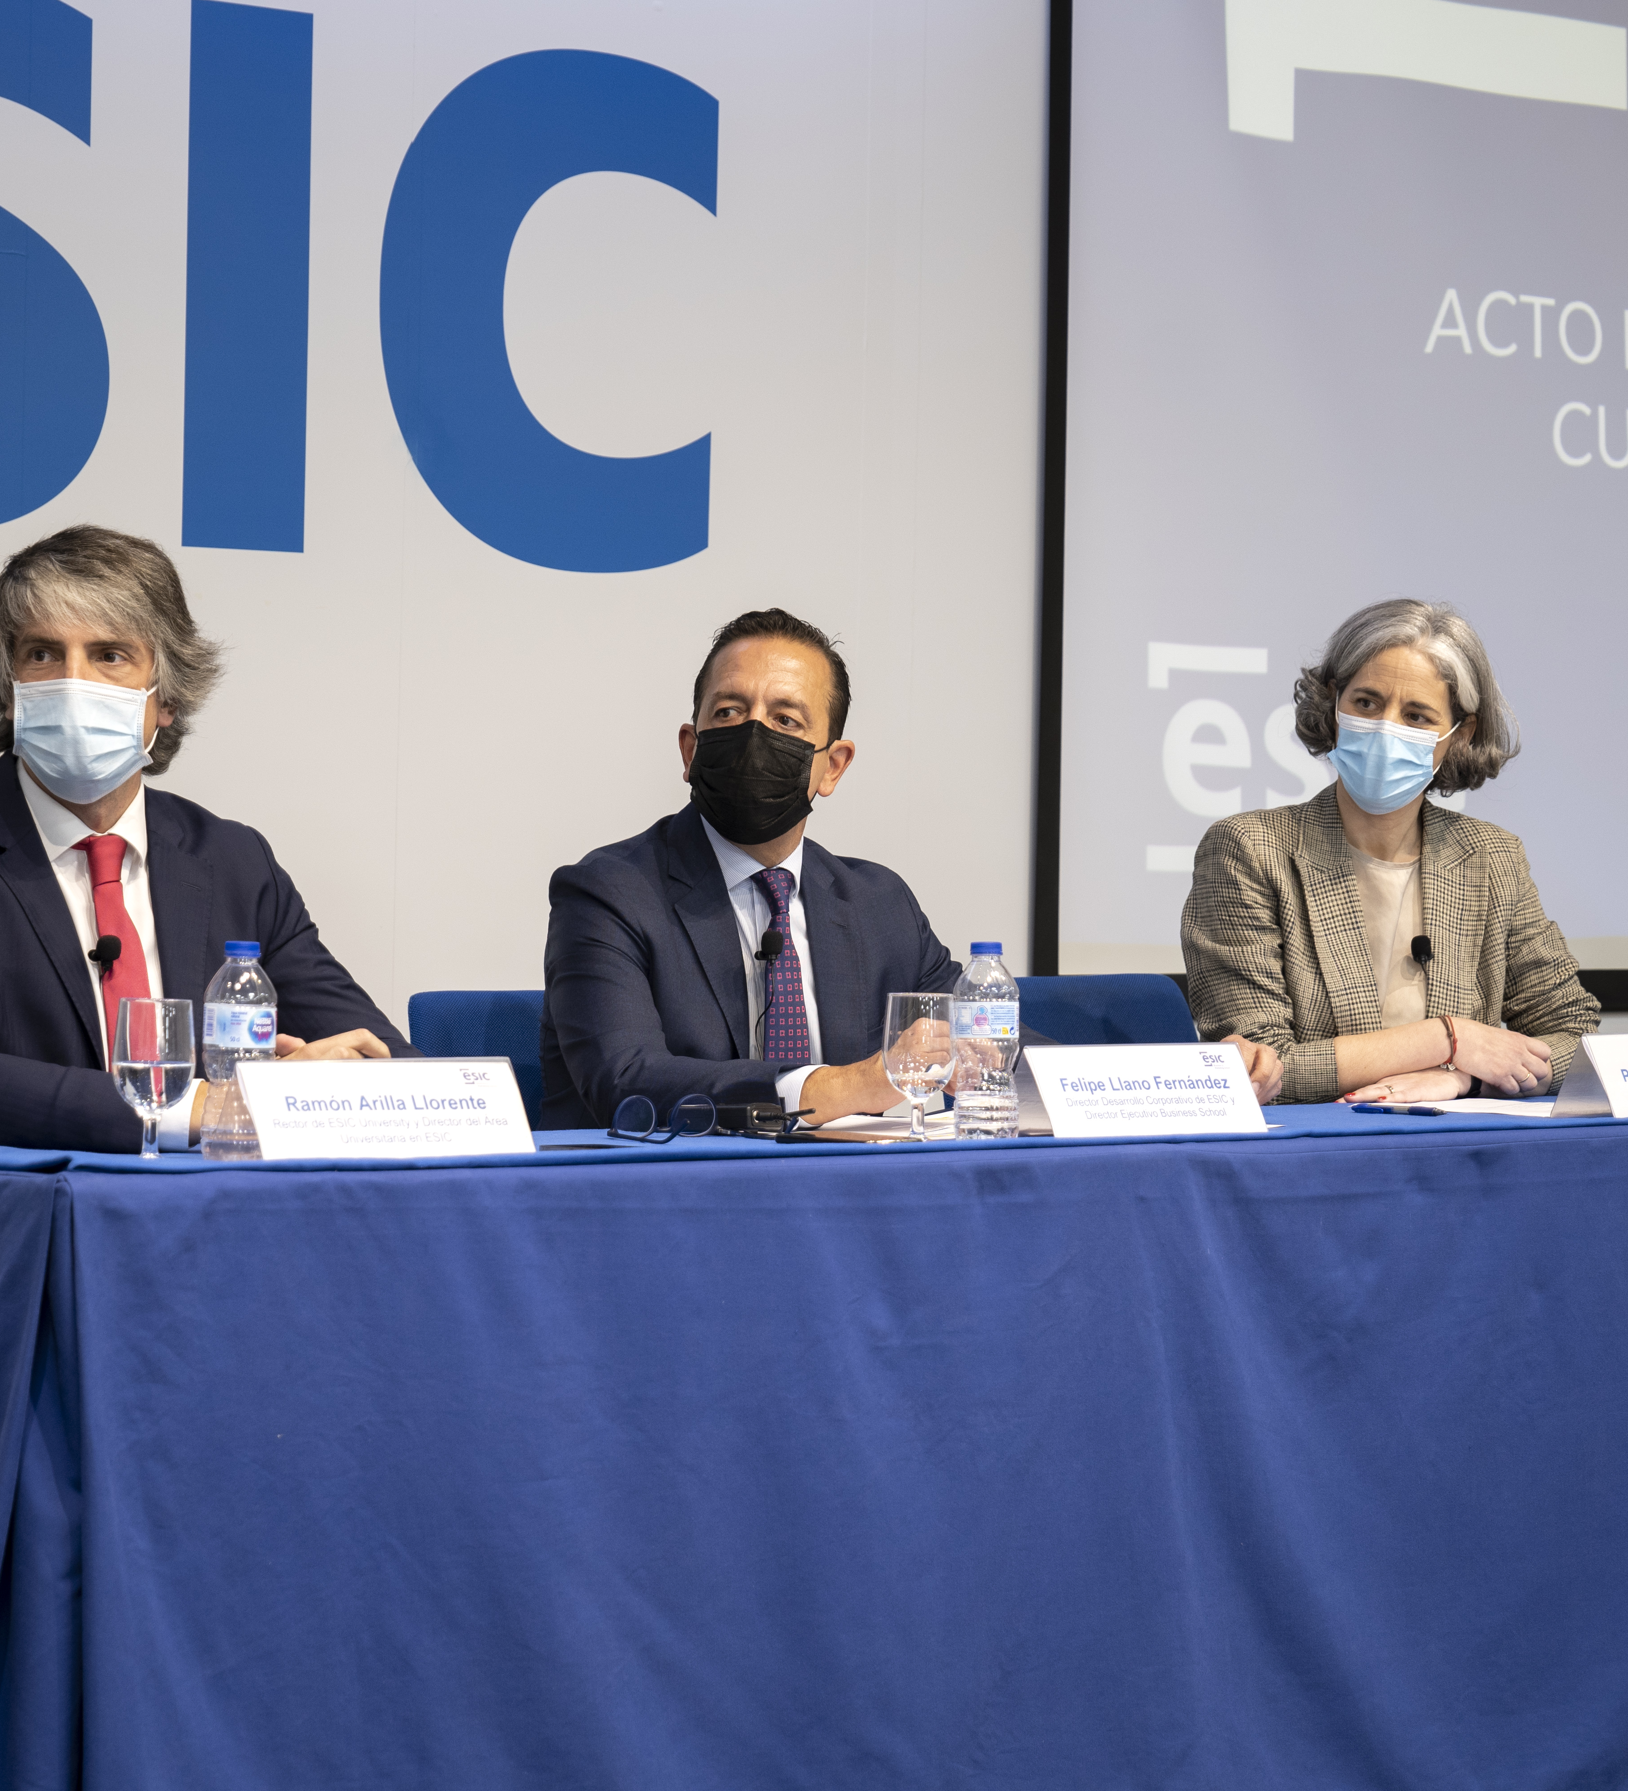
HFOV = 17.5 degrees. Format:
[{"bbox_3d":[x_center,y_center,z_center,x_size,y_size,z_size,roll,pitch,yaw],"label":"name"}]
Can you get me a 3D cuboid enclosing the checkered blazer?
[{"bbox_3d":[0.652,0.112,5.860,0.520,0.470,0.360,0,1,-29],"label":"checkered blazer"}]

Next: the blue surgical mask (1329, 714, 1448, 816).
[{"bbox_3d":[0.659,-0.151,6.140,0.125,0.115,0.085,11,-2,16],"label":"blue surgical mask"}]

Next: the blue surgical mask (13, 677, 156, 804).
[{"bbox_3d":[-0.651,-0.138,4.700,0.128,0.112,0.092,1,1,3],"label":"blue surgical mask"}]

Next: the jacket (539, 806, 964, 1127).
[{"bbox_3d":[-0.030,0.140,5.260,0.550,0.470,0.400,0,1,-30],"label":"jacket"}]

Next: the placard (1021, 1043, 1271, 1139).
[{"bbox_3d":[0.321,0.195,5.334,0.293,0.090,0.090,0,1,-39],"label":"placard"}]

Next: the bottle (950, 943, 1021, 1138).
[{"bbox_3d":[0.164,0.138,5.000,0.063,0.185,0.063,1,1,0],"label":"bottle"}]

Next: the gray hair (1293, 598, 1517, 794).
[{"bbox_3d":[0.697,-0.235,6.240,0.250,0.215,0.235,12,-2,16],"label":"gray hair"}]

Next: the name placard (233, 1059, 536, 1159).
[{"bbox_3d":[-0.398,0.192,4.807,0.293,0.090,0.090,0,1,-38],"label":"name placard"}]

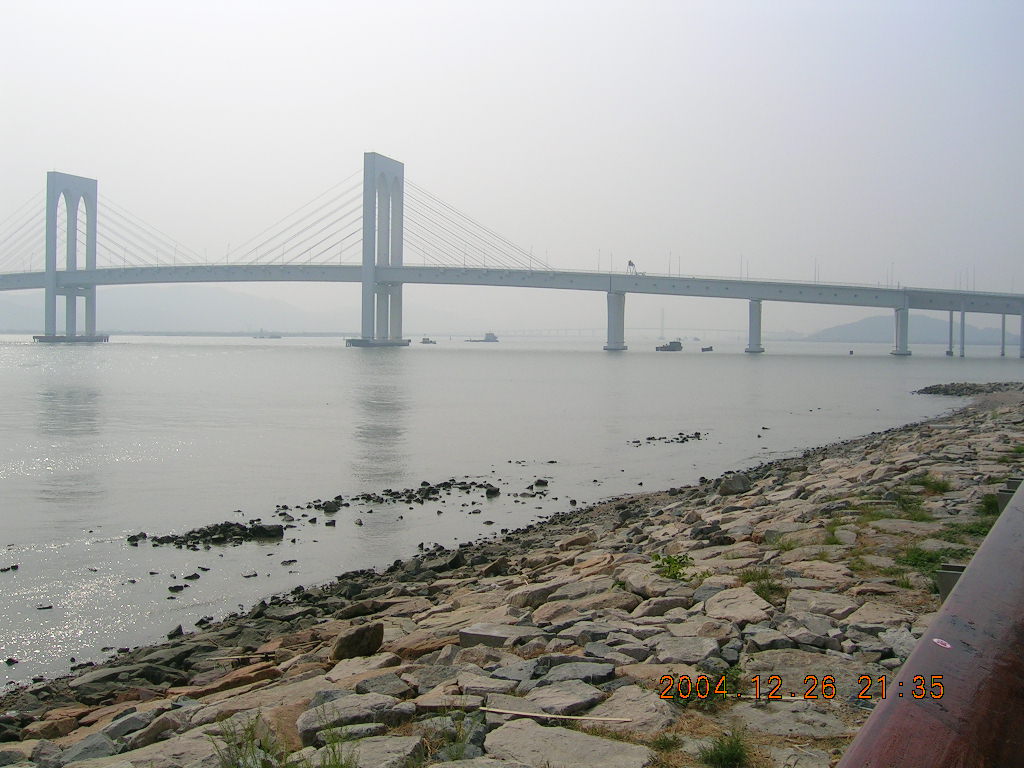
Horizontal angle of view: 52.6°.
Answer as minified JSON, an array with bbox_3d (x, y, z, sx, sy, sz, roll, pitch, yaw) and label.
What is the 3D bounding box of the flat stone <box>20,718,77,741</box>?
[{"bbox_3d":[-4.340,3.236,9.706,0.425,0.145,0.312,-8,-3,-10],"label":"flat stone"}]

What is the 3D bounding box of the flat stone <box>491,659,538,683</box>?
[{"bbox_3d":[0.021,2.152,7.682,0.346,0.110,0.343,-5,-1,0],"label":"flat stone"}]

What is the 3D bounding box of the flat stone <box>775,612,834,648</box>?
[{"bbox_3d":[2.283,1.938,8.104,0.376,0.174,0.431,-4,0,6],"label":"flat stone"}]

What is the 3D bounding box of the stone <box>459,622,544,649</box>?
[{"bbox_3d":[-0.050,2.271,9.195,0.692,0.200,0.407,-6,-1,19],"label":"stone"}]

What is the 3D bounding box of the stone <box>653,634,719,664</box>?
[{"bbox_3d":[1.304,2.015,7.730,0.482,0.140,0.506,-5,0,10],"label":"stone"}]

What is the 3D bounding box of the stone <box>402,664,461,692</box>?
[{"bbox_3d":[-0.608,2.259,7.835,0.359,0.140,0.332,-5,-1,-20],"label":"stone"}]

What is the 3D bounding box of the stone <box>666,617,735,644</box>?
[{"bbox_3d":[1.409,1.844,7.763,0.425,0.128,0.351,-4,3,-10],"label":"stone"}]

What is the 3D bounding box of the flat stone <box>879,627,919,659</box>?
[{"bbox_3d":[2.761,1.863,7.397,0.260,0.130,0.360,-3,0,20],"label":"flat stone"}]

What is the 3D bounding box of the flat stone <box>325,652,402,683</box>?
[{"bbox_3d":[-1.301,2.470,9.042,0.634,0.136,0.430,-7,-3,-18],"label":"flat stone"}]

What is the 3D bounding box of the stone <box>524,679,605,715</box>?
[{"bbox_3d":[0.325,1.933,6.425,0.383,0.111,0.347,-6,4,-35],"label":"stone"}]

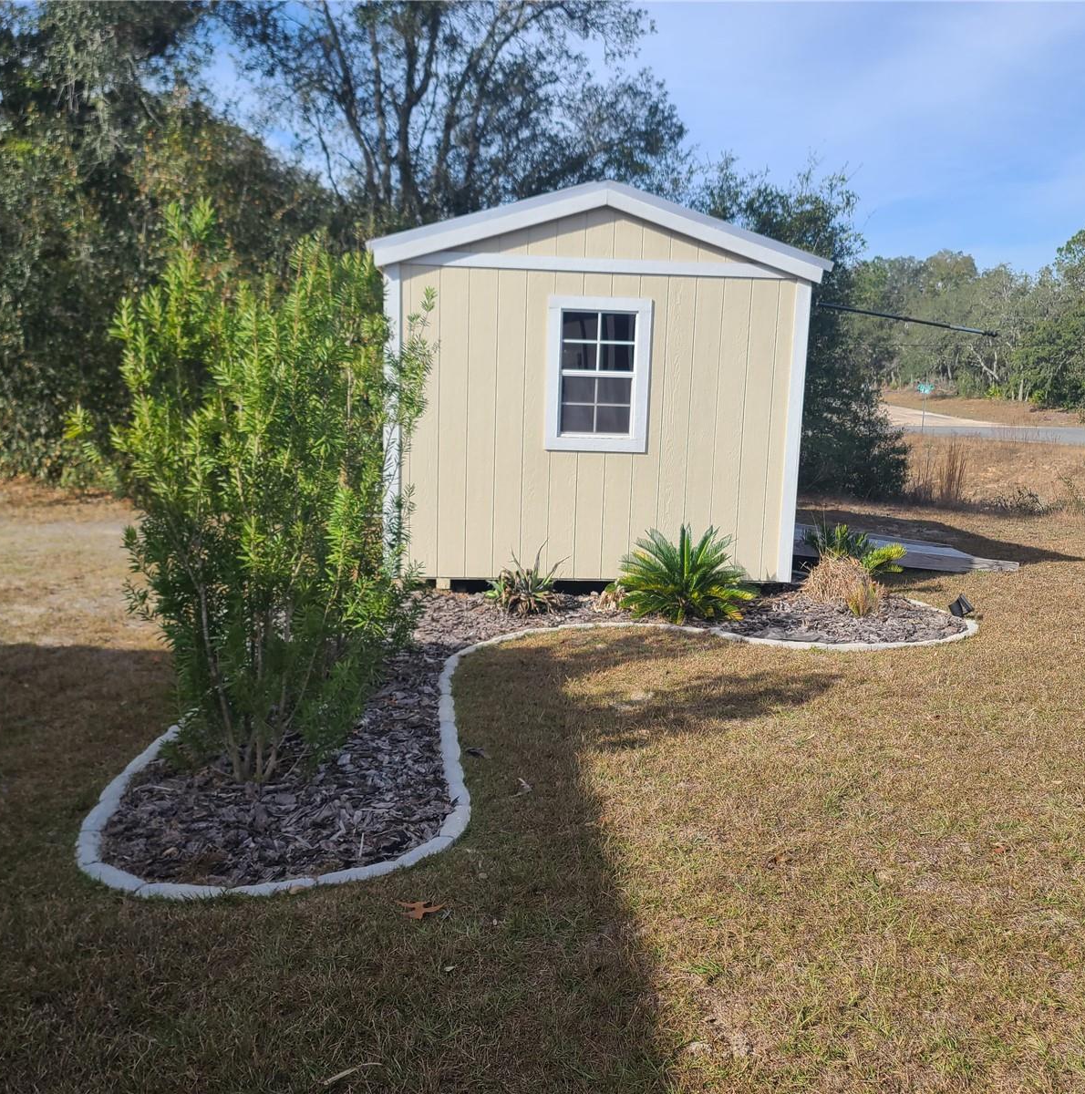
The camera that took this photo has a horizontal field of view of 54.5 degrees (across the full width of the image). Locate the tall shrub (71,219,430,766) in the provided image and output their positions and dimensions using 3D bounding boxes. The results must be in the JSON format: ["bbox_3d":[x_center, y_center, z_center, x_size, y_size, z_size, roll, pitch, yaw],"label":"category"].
[{"bbox_3d":[-1.058,-0.180,3.919,1.320,2.160,1.250,1,9,-5],"label":"tall shrub"}]

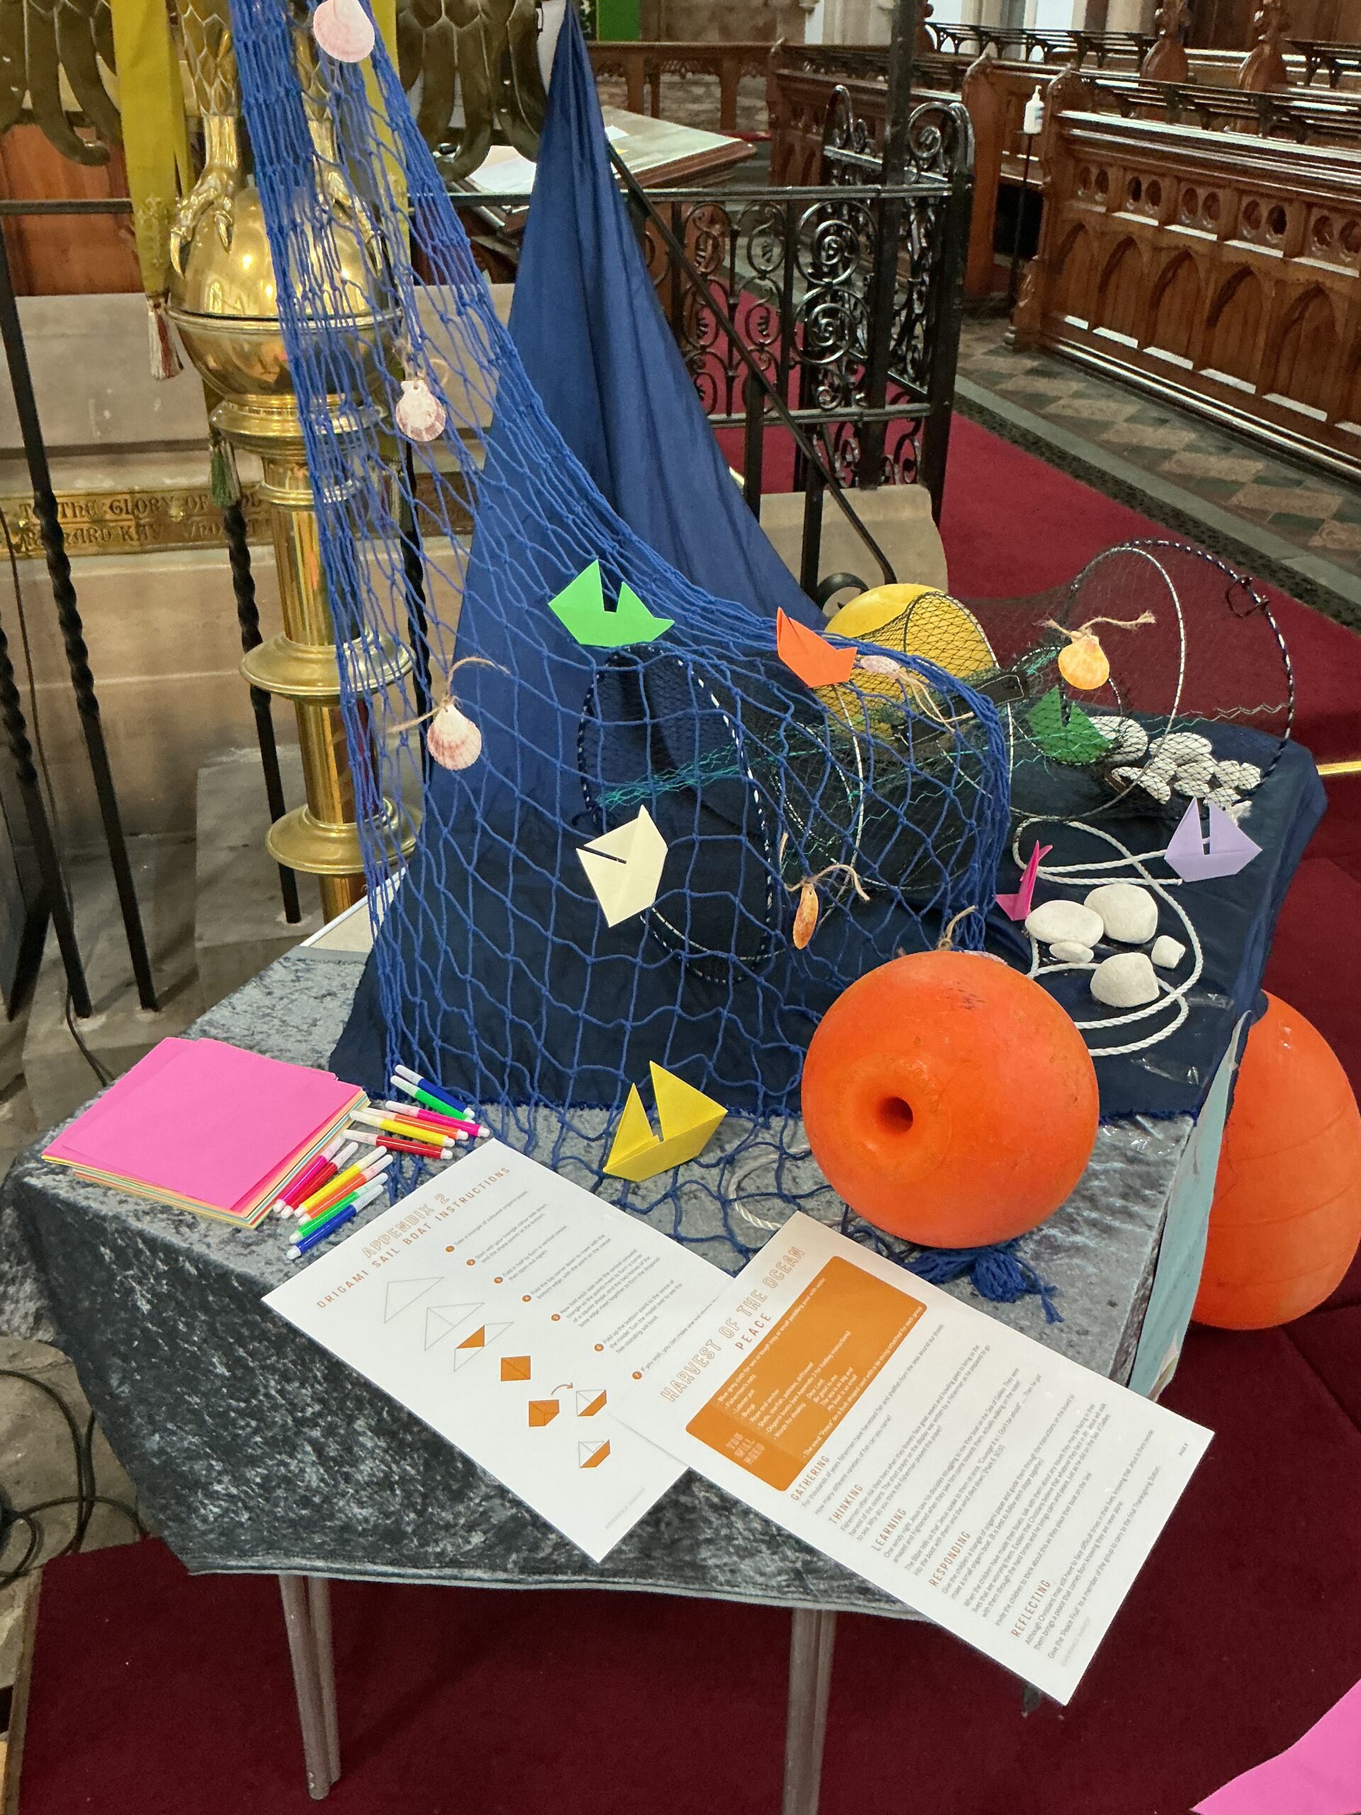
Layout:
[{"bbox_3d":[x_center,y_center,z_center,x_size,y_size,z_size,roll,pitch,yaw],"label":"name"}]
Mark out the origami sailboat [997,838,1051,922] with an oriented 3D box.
[{"bbox_3d":[0.317,-0.033,1.393,0.045,0.074,0.098,3,31,5],"label":"origami sailboat"}]

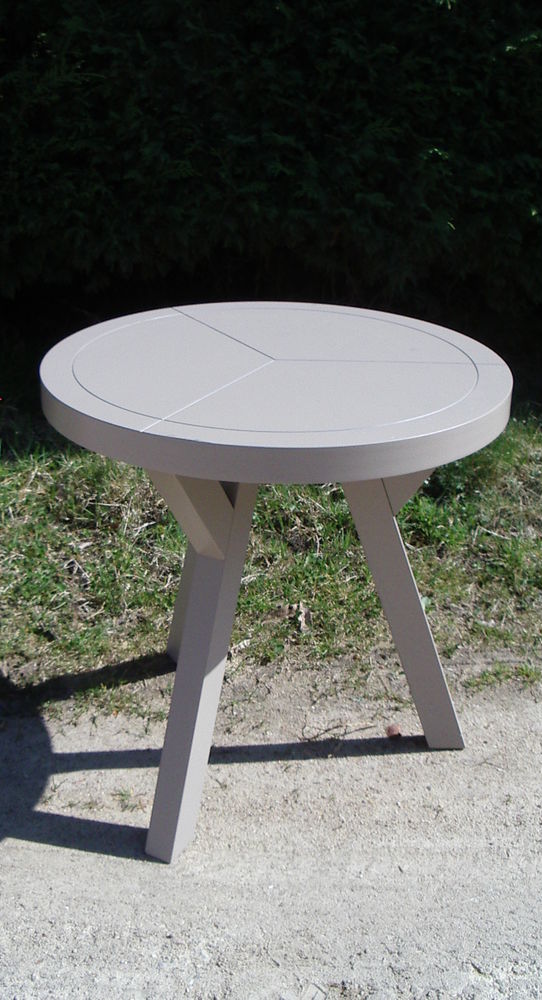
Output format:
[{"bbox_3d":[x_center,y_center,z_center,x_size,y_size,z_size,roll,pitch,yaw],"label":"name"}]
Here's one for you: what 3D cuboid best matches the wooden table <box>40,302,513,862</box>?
[{"bbox_3d":[0.001,0.117,1.933,0.750,0.748,0.750,1,25,0],"label":"wooden table"}]

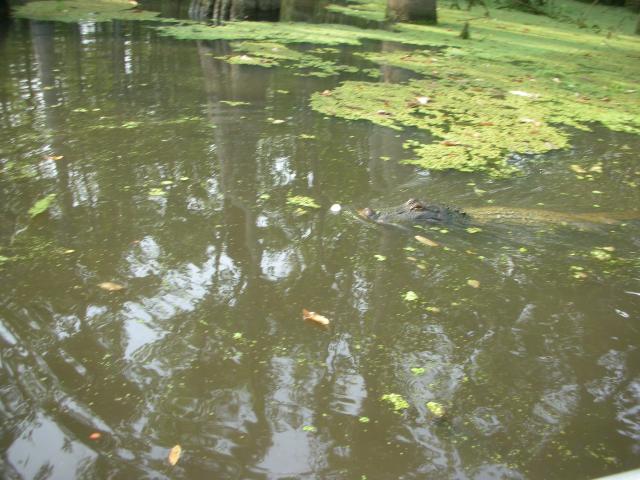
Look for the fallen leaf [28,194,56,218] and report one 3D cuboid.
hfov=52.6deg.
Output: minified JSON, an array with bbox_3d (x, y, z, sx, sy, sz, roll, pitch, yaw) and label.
[{"bbox_3d":[-1.177,-0.145,2.757,0.075,0.025,0.235,2,26,3],"label":"fallen leaf"}]

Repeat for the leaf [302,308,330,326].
[{"bbox_3d":[-0.012,0.236,1.982,0.105,0.028,0.042,21,32,36],"label":"leaf"}]

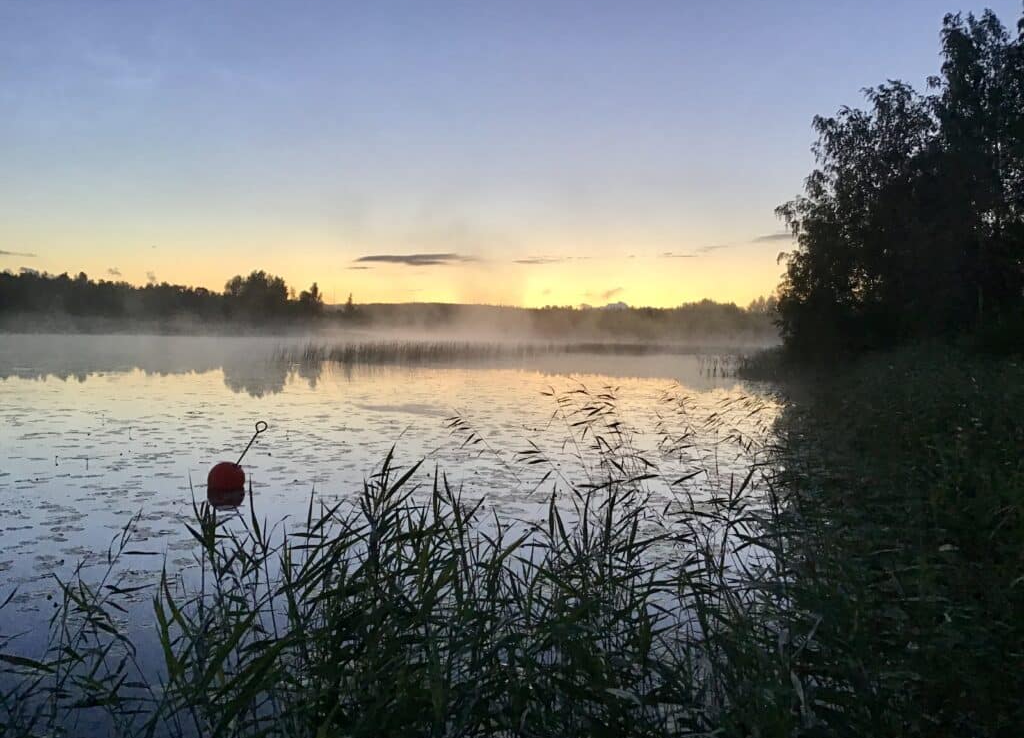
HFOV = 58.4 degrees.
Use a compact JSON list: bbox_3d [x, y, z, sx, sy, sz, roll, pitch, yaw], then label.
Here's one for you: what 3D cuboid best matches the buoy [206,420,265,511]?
[{"bbox_3d":[-2.844,0.953,9.600,0.392,0.958,0.392,33,0,-11],"label":"buoy"}]

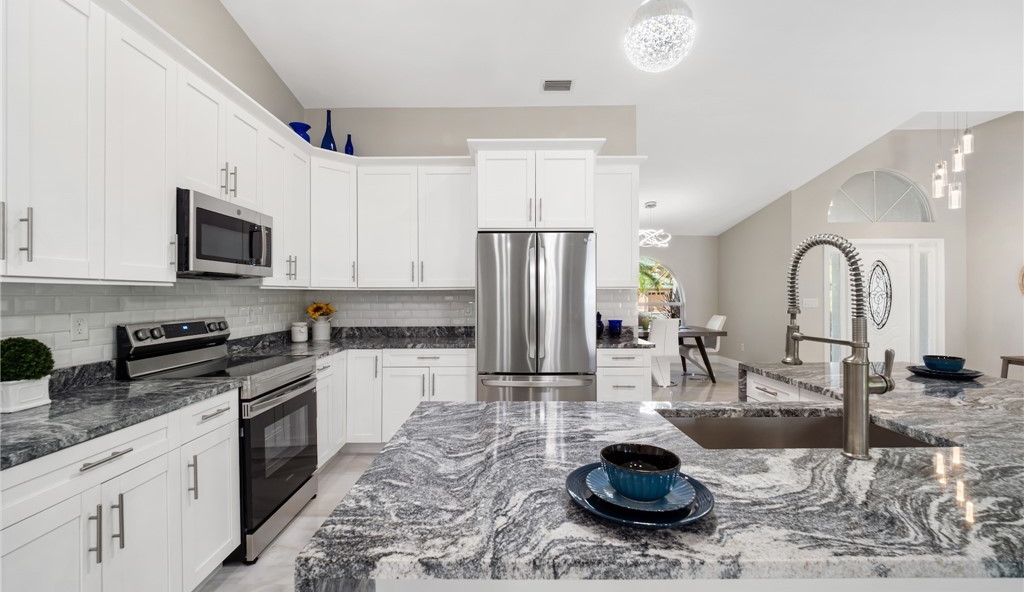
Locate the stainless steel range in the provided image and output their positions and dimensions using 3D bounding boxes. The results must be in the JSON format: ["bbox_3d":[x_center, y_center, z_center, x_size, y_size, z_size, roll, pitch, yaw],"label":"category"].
[{"bbox_3d":[-1.639,0.746,2.438,0.670,1.187,0.755,0,0,-1],"label":"stainless steel range"}]

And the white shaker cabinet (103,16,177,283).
[{"bbox_3d":[-1.841,-0.612,1.889,0.315,1.113,0.372,0,0,-1],"label":"white shaker cabinet"}]

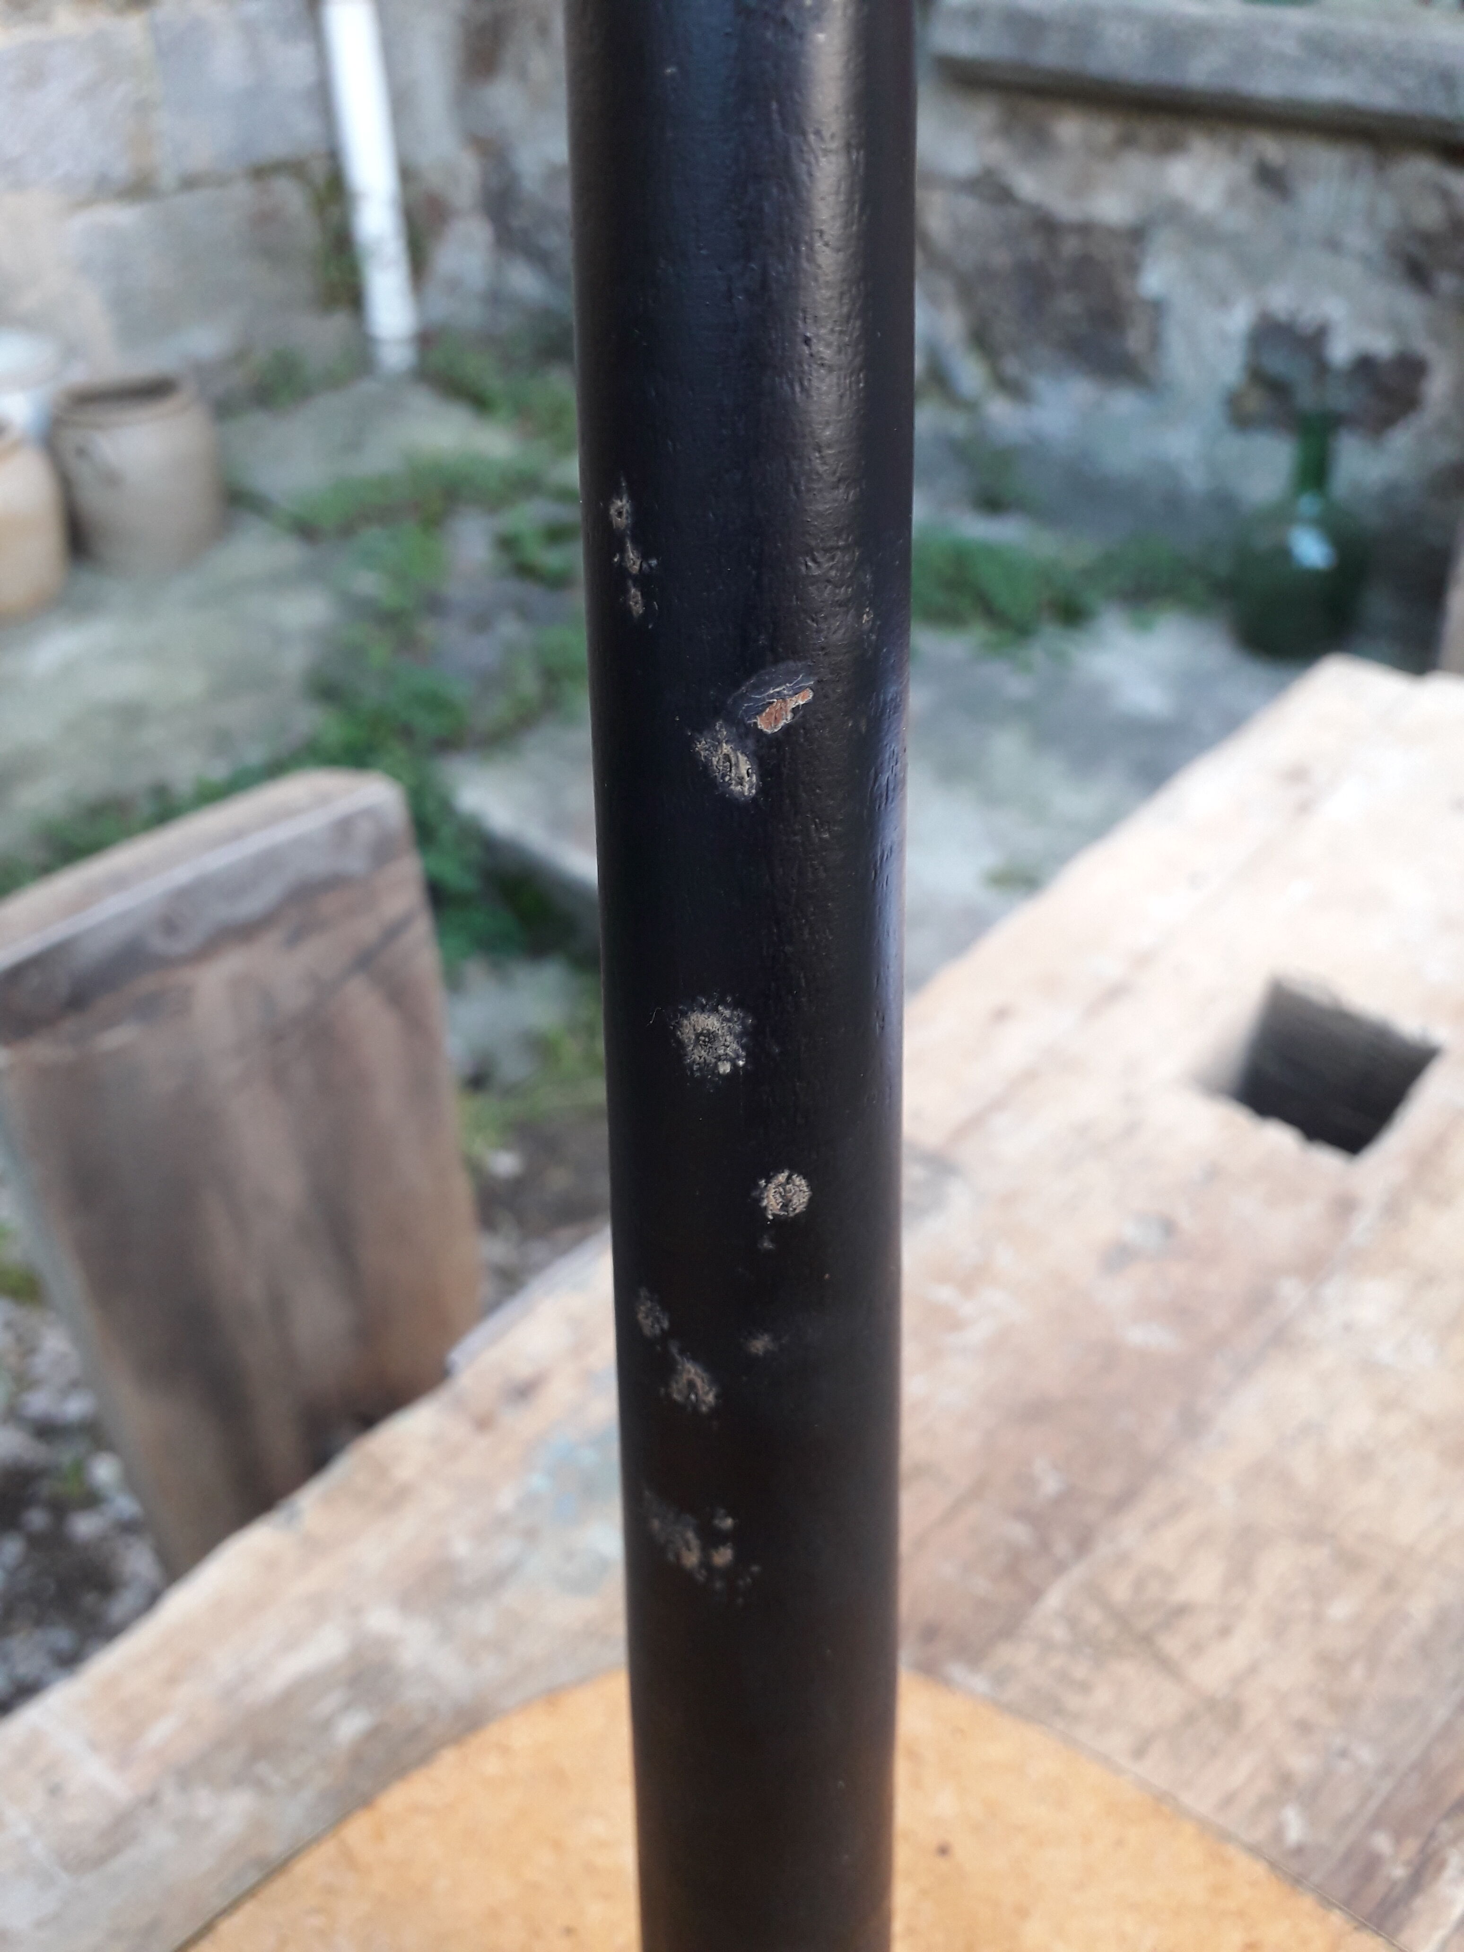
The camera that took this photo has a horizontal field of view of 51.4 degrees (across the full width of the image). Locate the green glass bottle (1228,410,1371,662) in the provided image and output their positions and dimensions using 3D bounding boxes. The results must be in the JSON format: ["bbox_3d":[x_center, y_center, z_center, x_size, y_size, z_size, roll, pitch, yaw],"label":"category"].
[{"bbox_3d":[0.897,-0.688,2.369,0.187,0.358,0.187,11,36,18],"label":"green glass bottle"}]

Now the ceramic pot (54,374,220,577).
[{"bbox_3d":[-1.111,-0.946,2.864,0.277,0.306,0.277,-13,36,-17],"label":"ceramic pot"}]

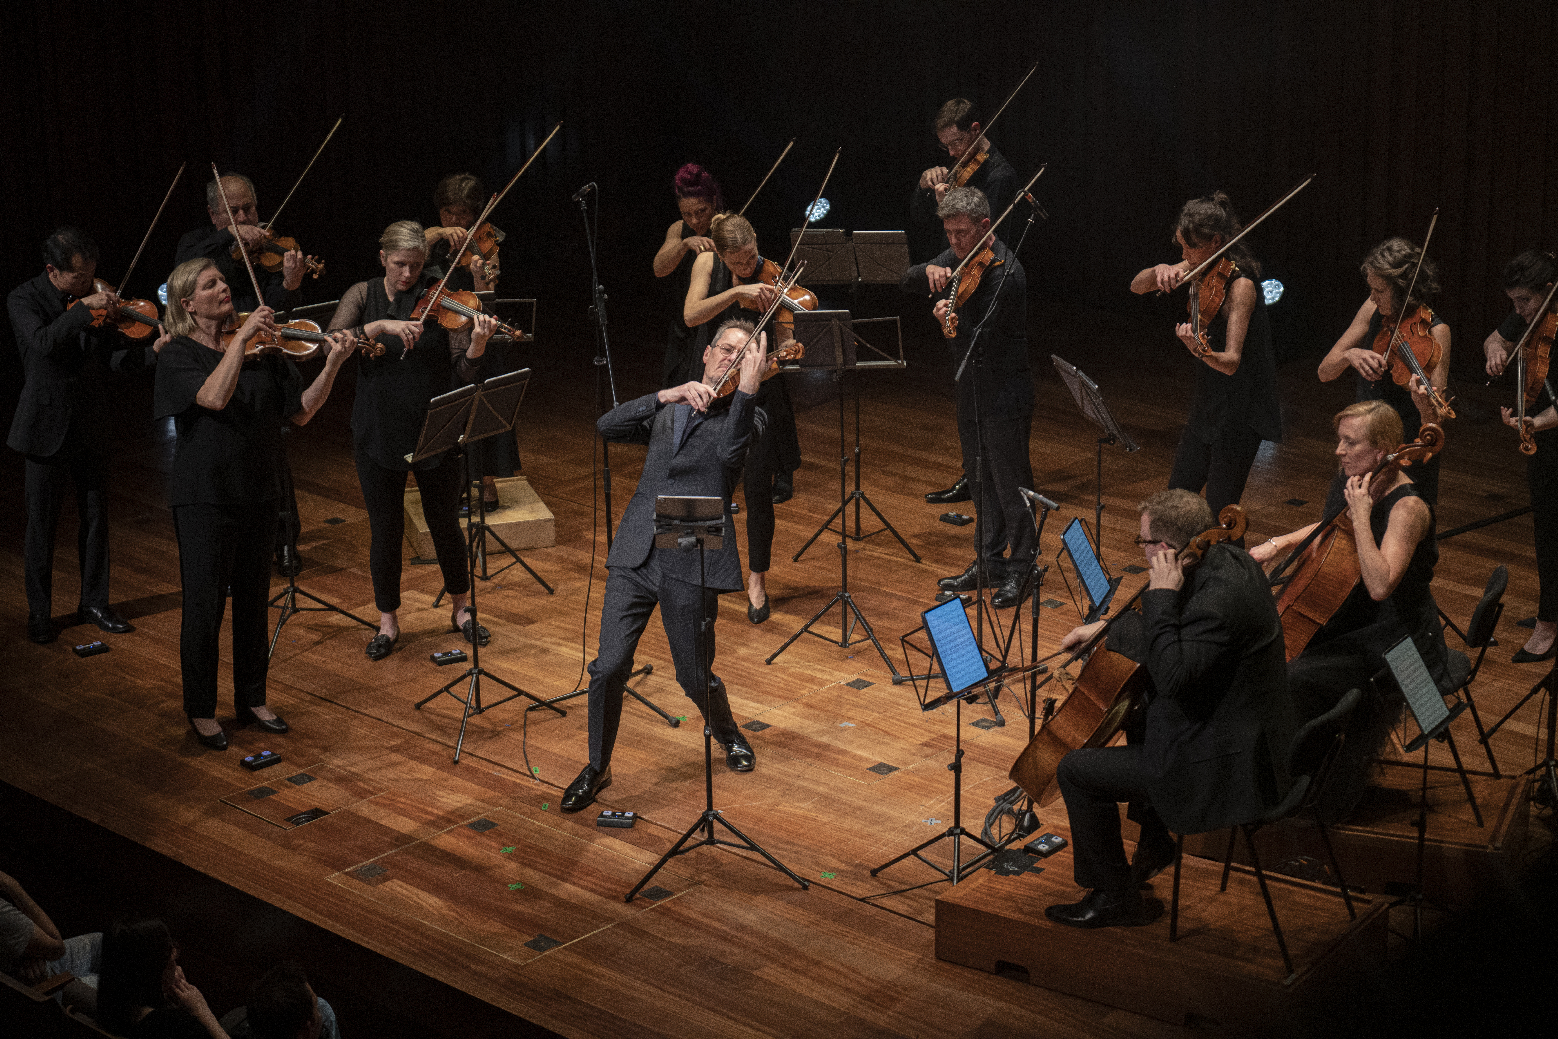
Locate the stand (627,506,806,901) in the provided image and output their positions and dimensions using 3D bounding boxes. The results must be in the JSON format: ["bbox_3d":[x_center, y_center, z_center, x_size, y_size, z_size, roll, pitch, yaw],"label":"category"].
[{"bbox_3d":[-0.216,0.517,9.806,0.570,1.310,0.510,1,18,5],"label":"stand"}]

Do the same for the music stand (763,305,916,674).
[{"bbox_3d":[0.218,-0.139,11.677,0.530,1.400,0.520,-3,18,-5],"label":"music stand"}]

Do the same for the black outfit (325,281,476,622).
[{"bbox_3d":[-1.455,-0.264,11.848,0.580,1.370,0.440,-2,18,-3],"label":"black outfit"}]

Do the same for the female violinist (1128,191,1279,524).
[{"bbox_3d":[1.643,-0.392,11.835,0.500,1.740,0.560,-15,22,-36],"label":"female violinist"}]

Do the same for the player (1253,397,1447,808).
[{"bbox_3d":[1.886,0.300,10.086,0.720,1.330,0.600,3,18,11],"label":"player"}]

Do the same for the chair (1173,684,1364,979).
[{"bbox_3d":[1.473,0.888,9.164,0.510,0.790,0.470,10,21,30],"label":"chair"}]

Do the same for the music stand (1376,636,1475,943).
[{"bbox_3d":[2.014,0.785,9.505,0.460,0.910,0.480,10,21,31],"label":"music stand"}]

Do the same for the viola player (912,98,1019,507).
[{"bbox_3d":[0.830,-0.990,13.711,0.500,1.845,0.540,-15,23,-38],"label":"viola player"}]

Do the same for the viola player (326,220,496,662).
[{"bbox_3d":[-1.462,-0.326,11.930,0.660,1.718,0.500,-5,18,-14],"label":"viola player"}]

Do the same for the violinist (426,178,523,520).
[{"bbox_3d":[-1.358,-0.782,13.293,0.550,1.504,0.480,-5,18,-14],"label":"violinist"}]

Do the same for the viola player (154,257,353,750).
[{"bbox_3d":[-1.900,-0.055,10.960,0.640,1.802,0.570,-14,22,-36],"label":"viola player"}]

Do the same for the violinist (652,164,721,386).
[{"bbox_3d":[-0.283,-0.842,13.754,0.580,1.567,0.500,-4,18,-11],"label":"violinist"}]

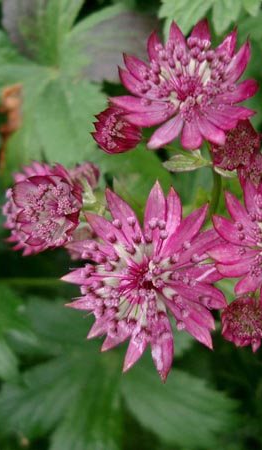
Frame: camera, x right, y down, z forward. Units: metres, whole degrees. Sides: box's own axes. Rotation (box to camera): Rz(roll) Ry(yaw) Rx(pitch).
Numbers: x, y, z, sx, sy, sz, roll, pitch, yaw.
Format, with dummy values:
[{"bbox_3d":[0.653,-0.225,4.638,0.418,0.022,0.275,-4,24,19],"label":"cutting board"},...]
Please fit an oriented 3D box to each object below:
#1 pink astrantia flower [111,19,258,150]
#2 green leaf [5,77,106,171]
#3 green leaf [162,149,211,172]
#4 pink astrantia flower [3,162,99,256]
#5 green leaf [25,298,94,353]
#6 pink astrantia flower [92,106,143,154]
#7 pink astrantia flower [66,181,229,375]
[{"bbox_3d":[0.014,-0.036,0.165,0.037,0.014,0.037,0,63,0],"label":"pink astrantia flower"},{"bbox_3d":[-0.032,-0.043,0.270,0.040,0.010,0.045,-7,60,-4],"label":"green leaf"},{"bbox_3d":[0.015,-0.017,0.172,0.013,0.004,0.006,0,60,0],"label":"green leaf"},{"bbox_3d":[-0.022,-0.004,0.172,0.025,0.018,0.025,0,78,9],"label":"pink astrantia flower"},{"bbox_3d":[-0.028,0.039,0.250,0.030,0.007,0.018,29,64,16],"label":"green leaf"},{"bbox_3d":[-0.003,-0.026,0.174,0.014,0.013,0.013,0,70,22],"label":"pink astrantia flower"},{"bbox_3d":[0.003,0.013,0.150,0.040,0.014,0.045,0,84,6],"label":"pink astrantia flower"}]

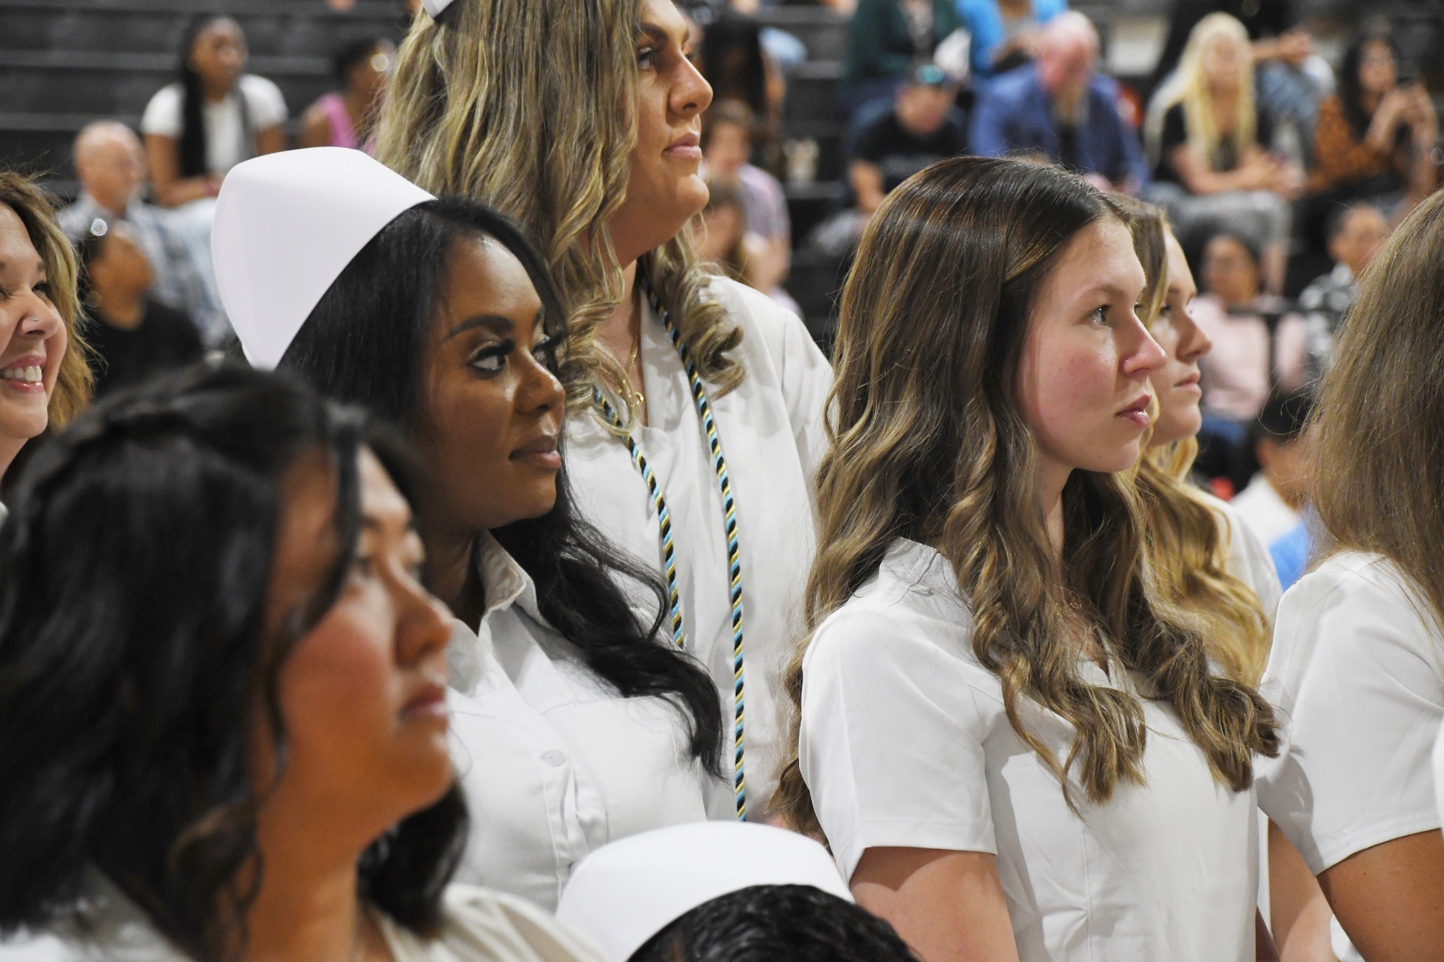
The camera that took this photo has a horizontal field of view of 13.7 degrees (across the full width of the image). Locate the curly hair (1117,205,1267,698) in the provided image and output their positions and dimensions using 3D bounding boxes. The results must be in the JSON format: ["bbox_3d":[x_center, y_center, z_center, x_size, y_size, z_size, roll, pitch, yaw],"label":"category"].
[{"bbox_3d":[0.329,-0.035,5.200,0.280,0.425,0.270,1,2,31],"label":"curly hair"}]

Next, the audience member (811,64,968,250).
[{"bbox_3d":[0.524,-0.675,17.100,0.540,1.030,0.750,0,2,3],"label":"audience member"}]

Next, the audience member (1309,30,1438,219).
[{"bbox_3d":[1.878,-0.777,17.400,0.480,1.050,0.680,0,2,6],"label":"audience member"}]

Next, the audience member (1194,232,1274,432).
[{"bbox_3d":[1.402,-0.154,16.300,0.450,1.050,0.620,0,2,0],"label":"audience member"}]

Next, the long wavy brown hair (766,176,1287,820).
[{"bbox_3d":[0.219,0.011,4.350,0.310,0.490,0.290,1,2,30],"label":"long wavy brown hair"}]

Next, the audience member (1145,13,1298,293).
[{"bbox_3d":[1.431,-0.799,17.200,0.500,1.080,0.720,-1,2,-20],"label":"audience member"}]

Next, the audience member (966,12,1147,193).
[{"bbox_3d":[0.957,-0.794,17.100,0.560,1.080,0.750,0,2,-6],"label":"audience member"}]

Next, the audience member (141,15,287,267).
[{"bbox_3d":[-1.447,-0.792,17.200,0.480,1.080,0.720,0,2,-12],"label":"audience member"}]

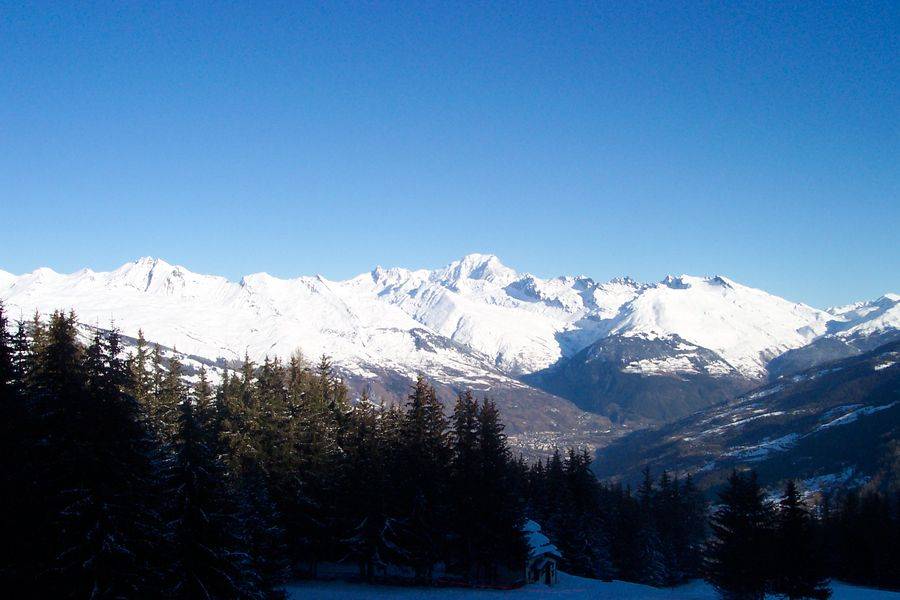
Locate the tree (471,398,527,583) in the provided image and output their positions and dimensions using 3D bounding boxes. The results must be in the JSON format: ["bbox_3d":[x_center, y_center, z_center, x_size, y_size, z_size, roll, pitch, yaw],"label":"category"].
[{"bbox_3d":[4.187,16.396,82.360,4.855,15.653,4.855,0,-3,0],"label":"tree"}]

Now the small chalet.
[{"bbox_3d":[7.811,21.164,80.000,2.309,4.899,2.655,1,-3,-14],"label":"small chalet"}]

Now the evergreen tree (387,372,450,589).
[{"bbox_3d":[-2.806,15.441,82.404,5.378,17.564,5.378,0,-3,0],"label":"evergreen tree"}]

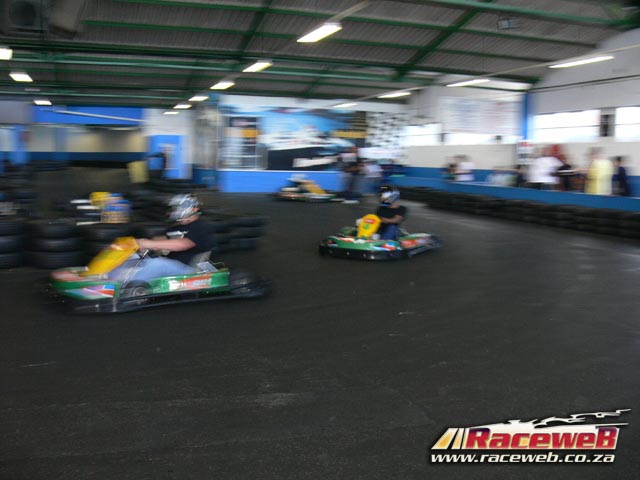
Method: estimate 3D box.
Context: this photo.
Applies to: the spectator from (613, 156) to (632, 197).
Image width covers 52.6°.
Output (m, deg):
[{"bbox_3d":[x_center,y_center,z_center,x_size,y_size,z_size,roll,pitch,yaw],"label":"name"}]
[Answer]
[{"bbox_3d":[6.762,-1.111,14.468,0.340,1.580,0.460,-5,9,-36],"label":"spectator"}]

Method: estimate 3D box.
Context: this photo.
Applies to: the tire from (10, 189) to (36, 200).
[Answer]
[{"bbox_3d":[-6.650,-0.991,14.396,0.600,0.190,0.600,0,8,0],"label":"tire"}]

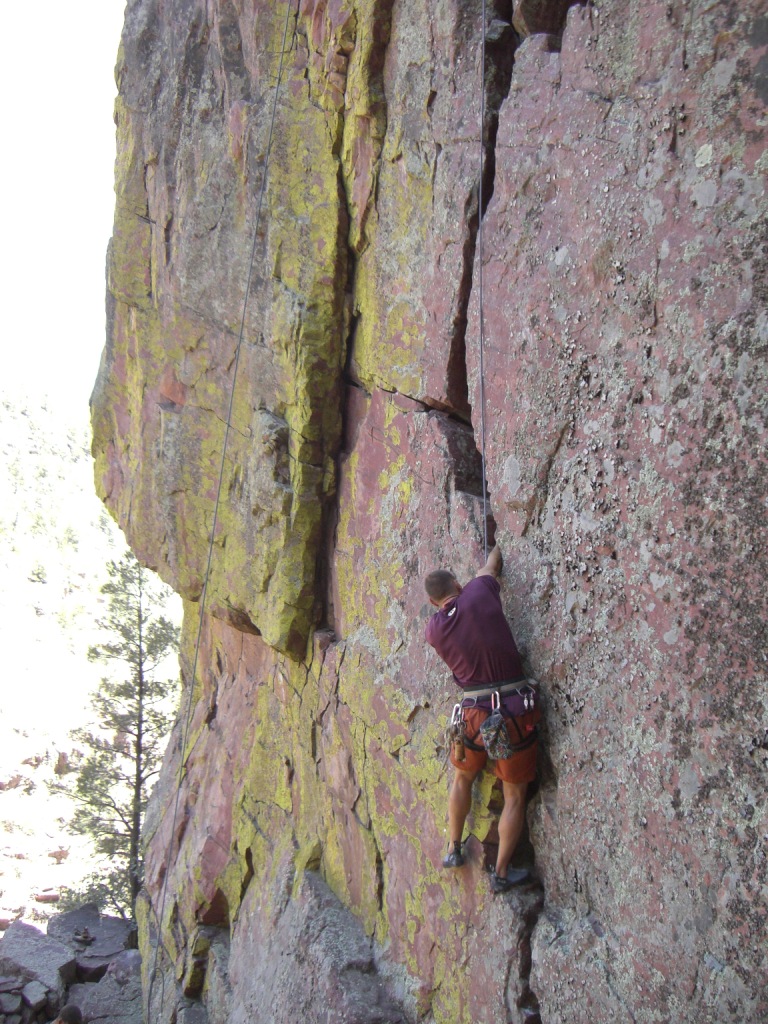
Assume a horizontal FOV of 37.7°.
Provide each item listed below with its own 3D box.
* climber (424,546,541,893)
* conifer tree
[{"bbox_3d":[0.491,1.024,5.600,0.550,1.700,0.580,0,-4,8],"label":"climber"},{"bbox_3d":[-3.819,3.229,17.000,2.100,6.000,2.100,0,-4,0],"label":"conifer tree"}]

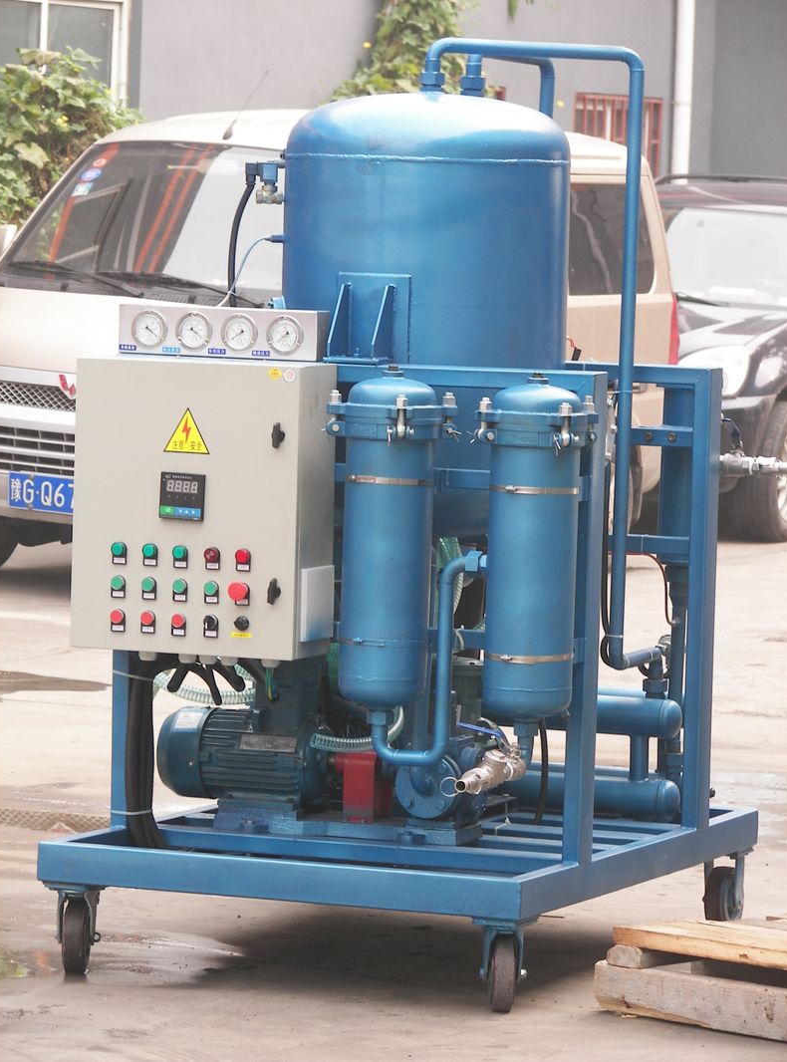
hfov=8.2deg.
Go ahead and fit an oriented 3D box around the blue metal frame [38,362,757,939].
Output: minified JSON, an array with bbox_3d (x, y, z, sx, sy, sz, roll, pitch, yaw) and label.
[{"bbox_3d":[0.055,0.186,11.769,1.065,1.093,1.474,3,4,22],"label":"blue metal frame"}]

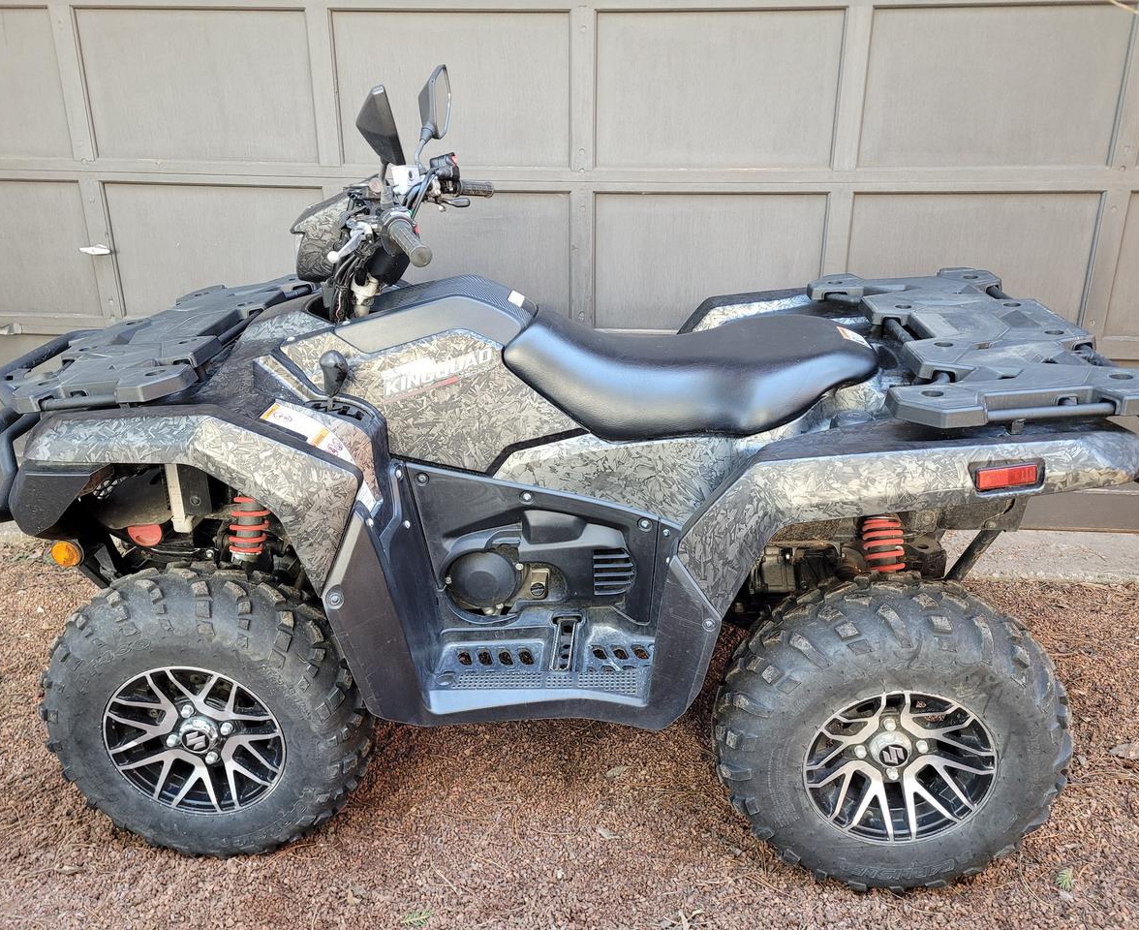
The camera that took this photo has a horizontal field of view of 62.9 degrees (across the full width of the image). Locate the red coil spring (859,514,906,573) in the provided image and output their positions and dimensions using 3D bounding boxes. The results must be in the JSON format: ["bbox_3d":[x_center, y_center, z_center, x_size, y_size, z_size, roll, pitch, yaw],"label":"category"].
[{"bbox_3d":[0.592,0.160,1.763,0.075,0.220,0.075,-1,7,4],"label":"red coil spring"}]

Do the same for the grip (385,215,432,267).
[{"bbox_3d":[-0.265,-0.367,1.532,0.041,0.041,0.128,-15,39,-19],"label":"grip"}]

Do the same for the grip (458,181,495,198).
[{"bbox_3d":[-0.218,-0.642,2.168,0.037,0.037,0.125,7,13,30],"label":"grip"}]

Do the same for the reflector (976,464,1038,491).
[{"bbox_3d":[0.677,0.019,1.443,0.088,0.036,0.018,-5,15,6],"label":"reflector"}]

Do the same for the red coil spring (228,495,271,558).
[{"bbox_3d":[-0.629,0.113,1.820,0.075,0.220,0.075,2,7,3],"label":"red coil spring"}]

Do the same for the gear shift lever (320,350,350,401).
[{"bbox_3d":[-0.447,-0.170,1.770,0.050,0.107,0.046,2,24,3],"label":"gear shift lever"}]

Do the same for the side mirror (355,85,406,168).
[{"bbox_3d":[-0.312,-0.563,1.549,0.060,0.143,0.110,-15,35,-5],"label":"side mirror"}]

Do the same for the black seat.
[{"bbox_3d":[0.250,-0.204,1.952,0.745,0.205,0.370,2,24,3],"label":"black seat"}]

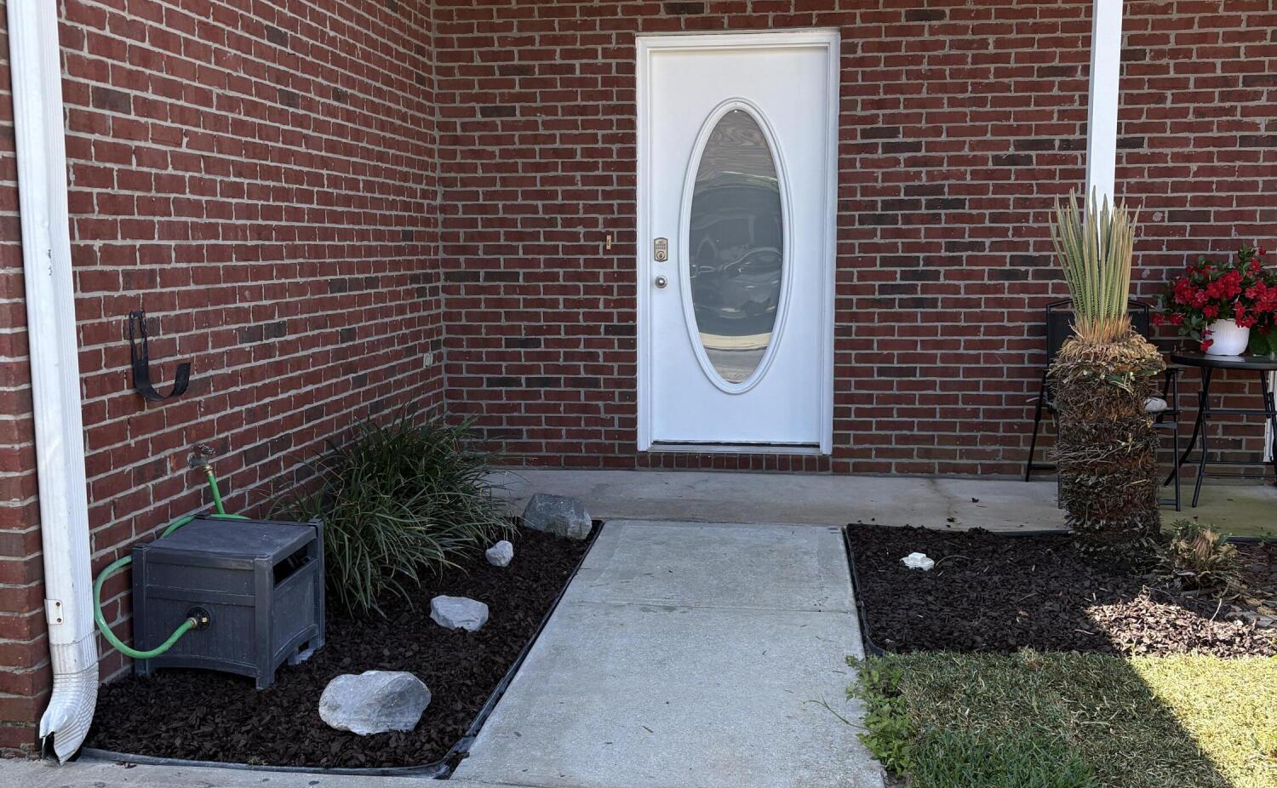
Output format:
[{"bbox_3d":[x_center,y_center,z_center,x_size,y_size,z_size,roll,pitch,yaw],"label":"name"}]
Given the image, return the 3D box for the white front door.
[{"bbox_3d":[0.502,-0.751,6.553,1.005,2.123,0.111,1,7,8],"label":"white front door"}]

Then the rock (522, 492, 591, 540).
[{"bbox_3d":[-0.352,0.502,5.399,0.278,0.152,0.212,4,8,28],"label":"rock"}]

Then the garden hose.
[{"bbox_3d":[-1.263,0.455,3.619,0.263,0.425,0.637,1,7,8],"label":"garden hose"}]

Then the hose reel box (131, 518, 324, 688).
[{"bbox_3d":[-1.158,0.582,3.641,0.388,0.369,0.366,1,7,11],"label":"hose reel box"}]

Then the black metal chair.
[{"bbox_3d":[2.163,0.038,5.964,0.546,0.895,0.637,0,7,3],"label":"black metal chair"}]

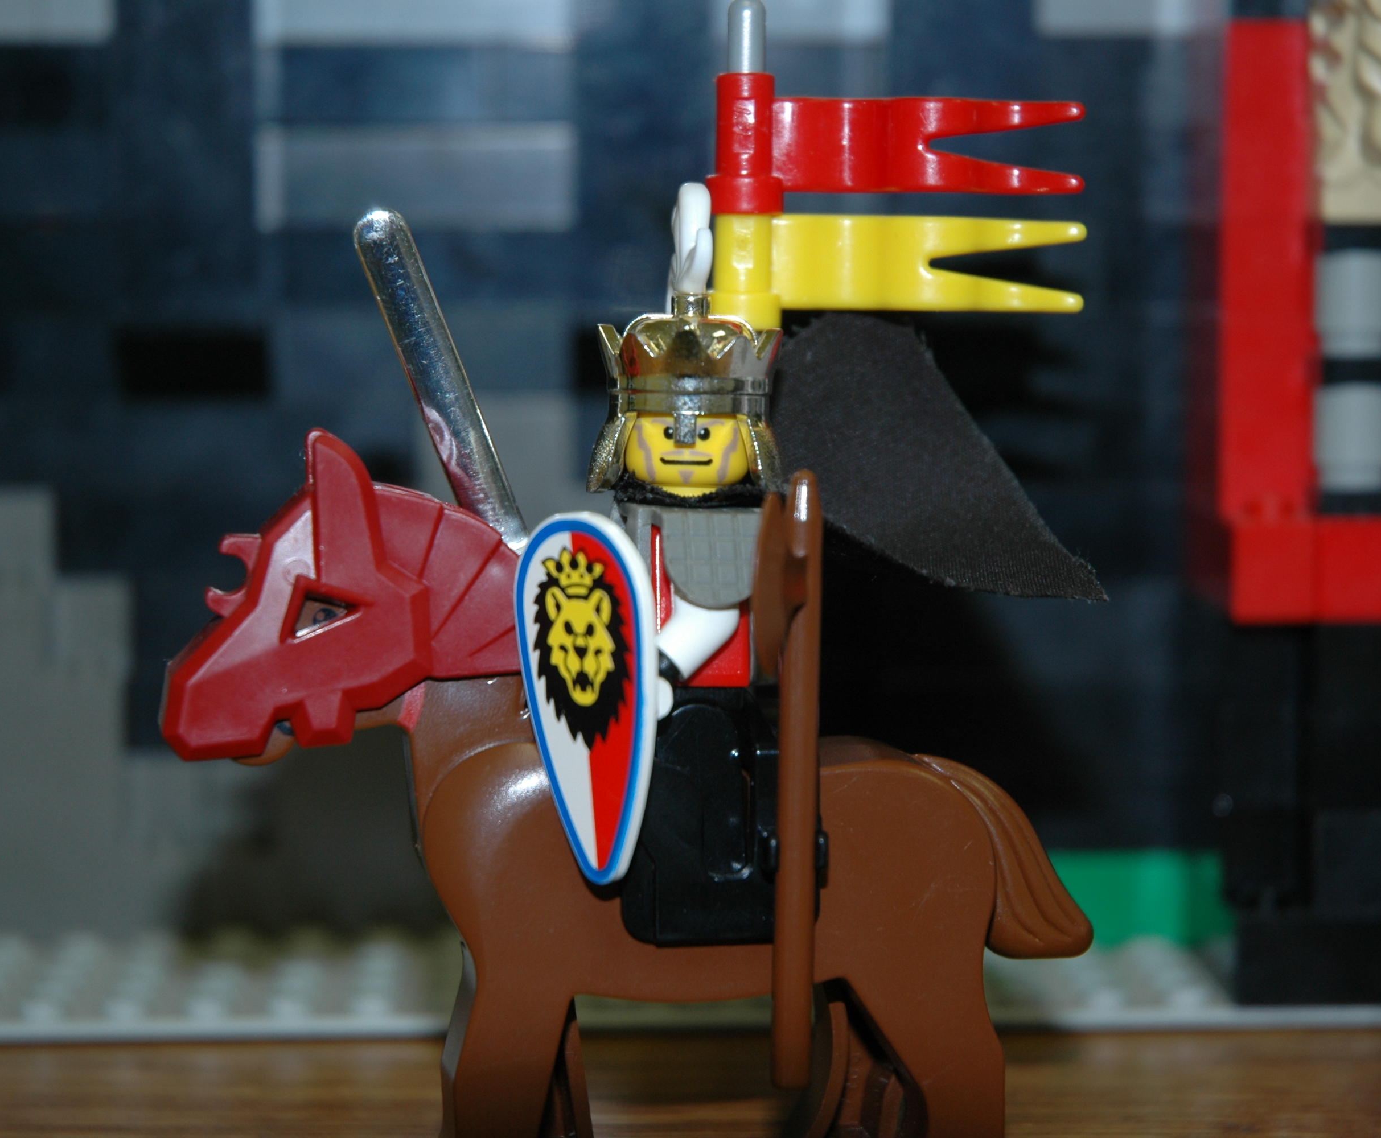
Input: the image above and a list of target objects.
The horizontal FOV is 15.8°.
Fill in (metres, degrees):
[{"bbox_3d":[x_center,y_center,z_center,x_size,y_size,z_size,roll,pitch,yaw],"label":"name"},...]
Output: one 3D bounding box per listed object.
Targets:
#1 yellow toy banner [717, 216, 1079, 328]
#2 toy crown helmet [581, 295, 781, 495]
[{"bbox_3d":[0.017,-0.025,0.419,0.032,0.011,0.006,1,4,0],"label":"yellow toy banner"},{"bbox_3d":[0.000,-0.014,0.411,0.016,0.016,0.016,1,4,2],"label":"toy crown helmet"}]

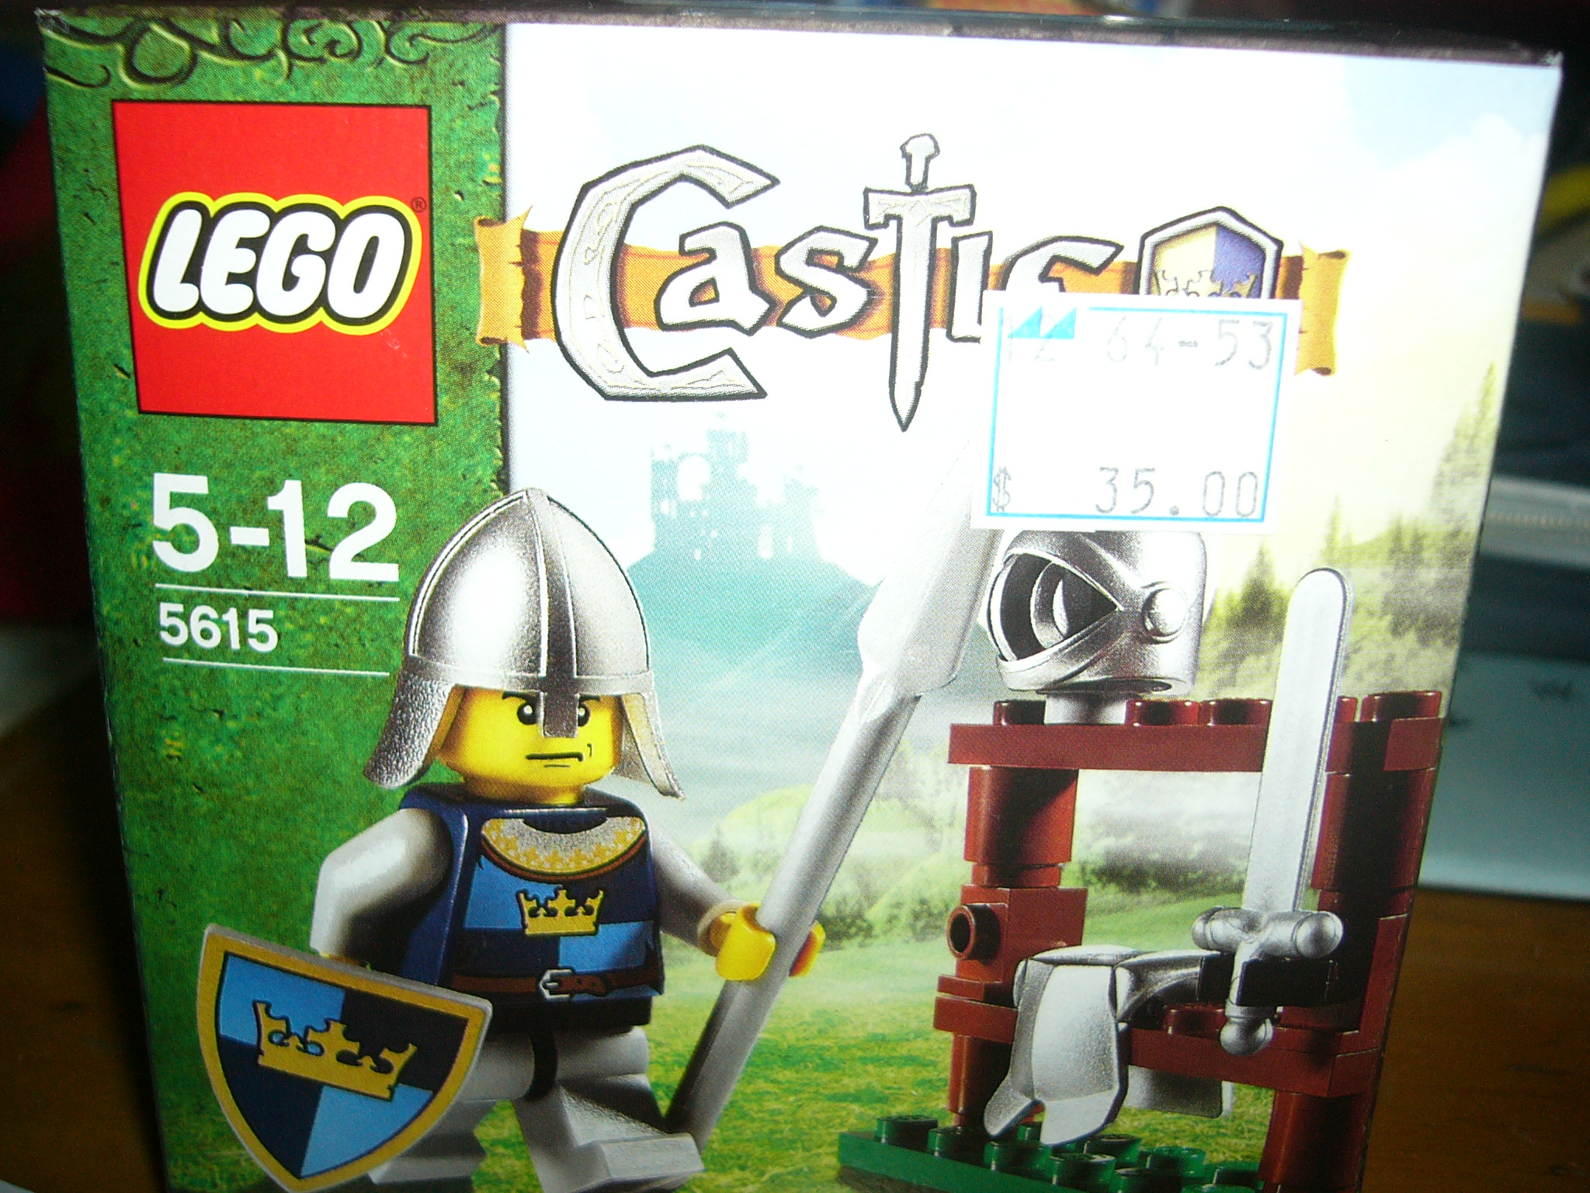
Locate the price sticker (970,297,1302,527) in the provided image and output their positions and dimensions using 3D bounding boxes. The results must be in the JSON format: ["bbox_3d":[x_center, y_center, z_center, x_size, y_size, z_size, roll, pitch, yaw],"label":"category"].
[{"bbox_3d":[0.028,-0.015,0.134,0.026,0.020,0.001,1,19,0],"label":"price sticker"}]

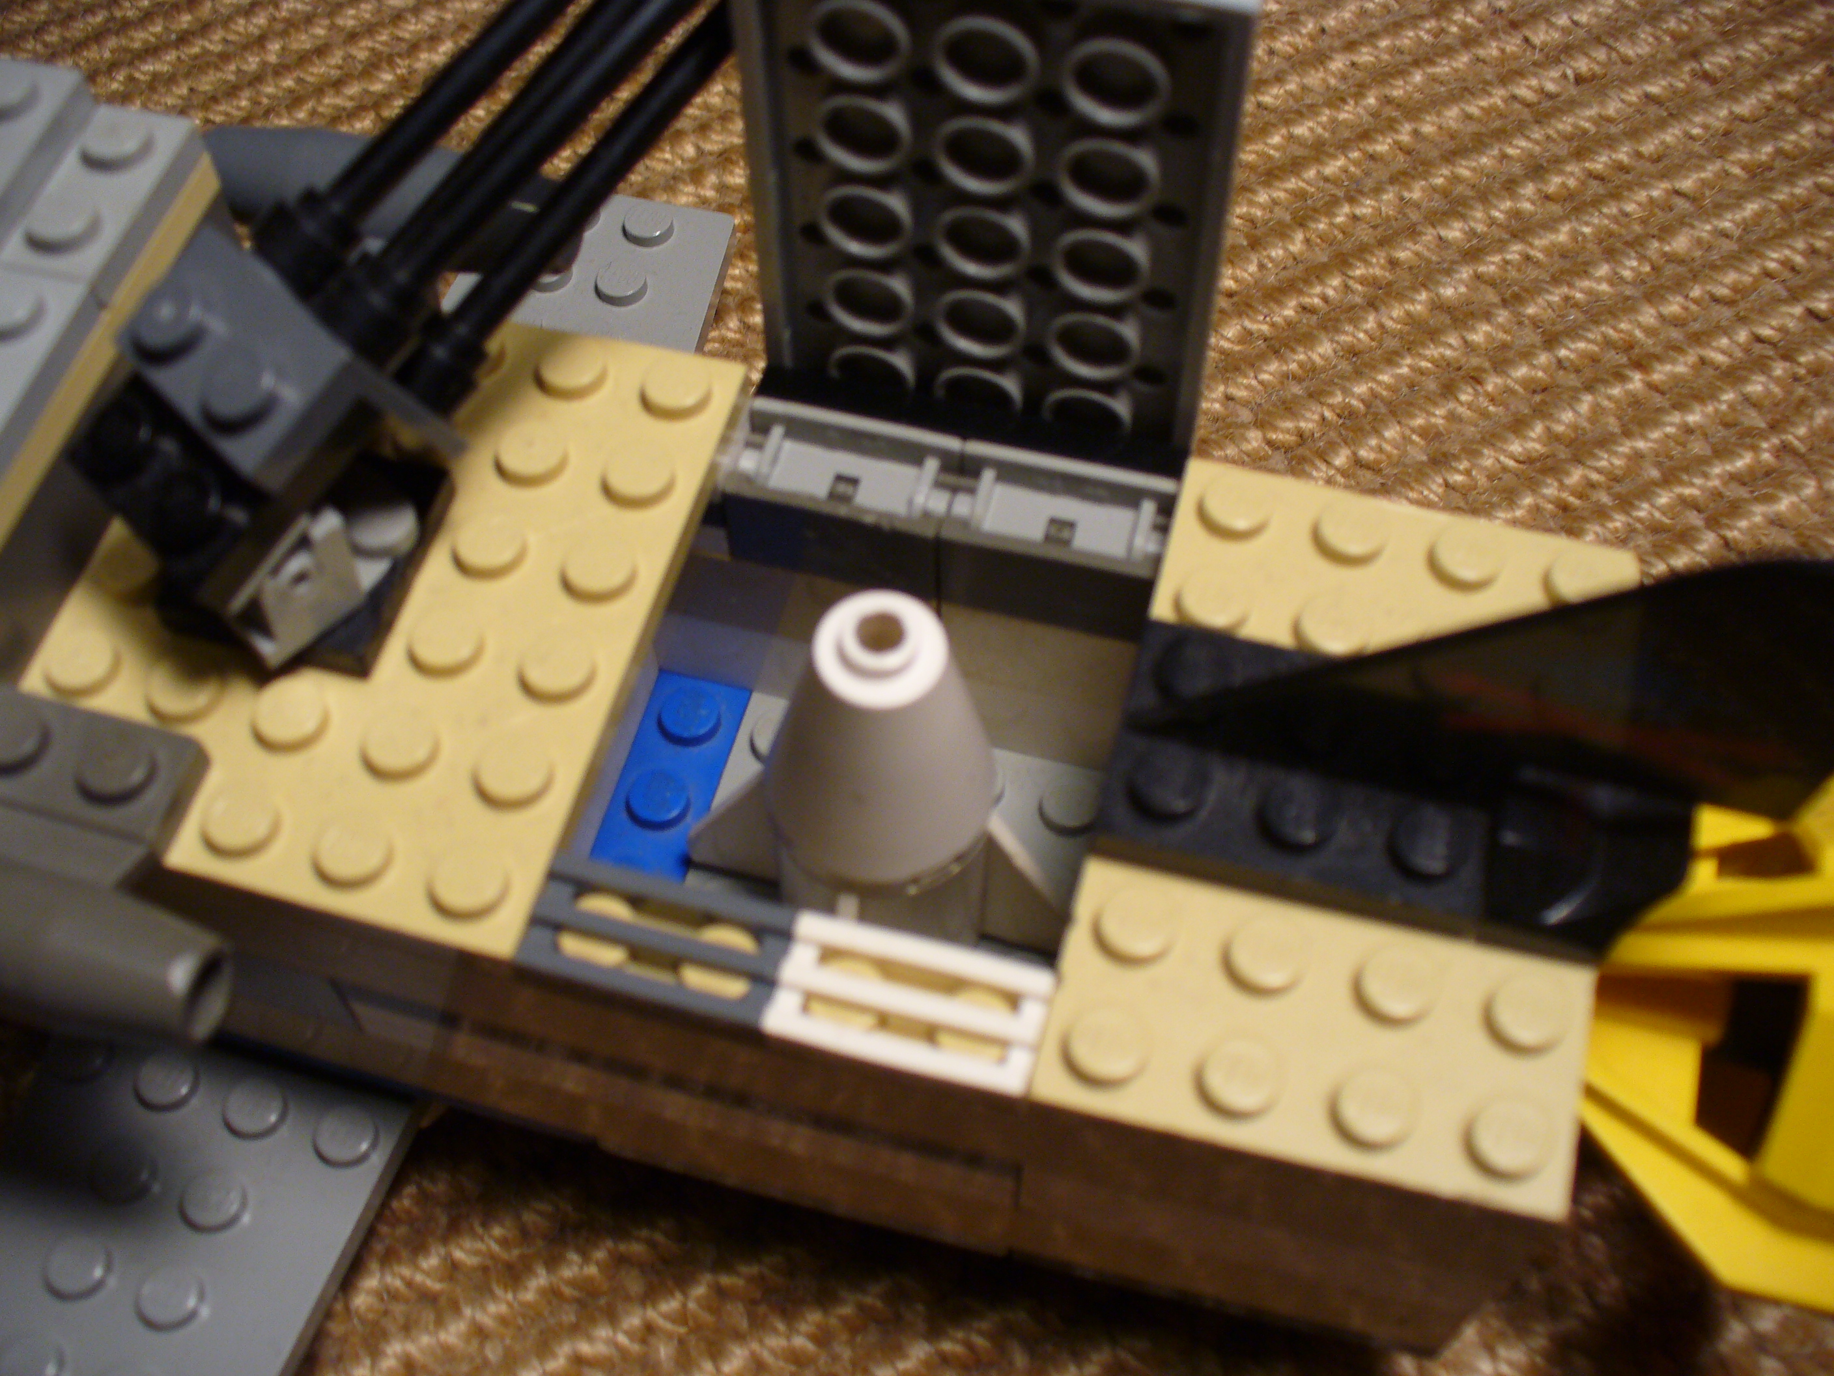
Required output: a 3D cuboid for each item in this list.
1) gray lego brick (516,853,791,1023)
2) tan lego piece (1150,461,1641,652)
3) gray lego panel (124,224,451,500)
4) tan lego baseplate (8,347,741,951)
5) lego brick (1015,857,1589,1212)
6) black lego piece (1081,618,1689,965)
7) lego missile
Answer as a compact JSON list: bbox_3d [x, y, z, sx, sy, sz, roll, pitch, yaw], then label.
[{"bbox_3d":[-0.016,0.015,0.119,0.016,0.003,0.008,13,60,8],"label":"gray lego brick"},{"bbox_3d":[0.032,-0.006,0.132,0.032,0.005,0.016,13,60,8],"label":"tan lego piece"},{"bbox_3d":[-0.041,-0.020,0.128,0.016,0.017,0.011,39,89,18],"label":"gray lego panel"},{"bbox_3d":[-0.041,-0.009,0.136,0.047,0.005,0.048,13,60,8],"label":"tan lego baseplate"},{"bbox_3d":[0.024,0.021,0.116,0.032,0.005,0.016,13,60,8],"label":"lego brick"},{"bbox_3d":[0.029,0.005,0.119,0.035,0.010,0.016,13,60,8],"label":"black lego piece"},{"bbox_3d":[-0.003,0.007,0.137,0.032,0.038,0.032,13,60,8],"label":"lego missile"}]

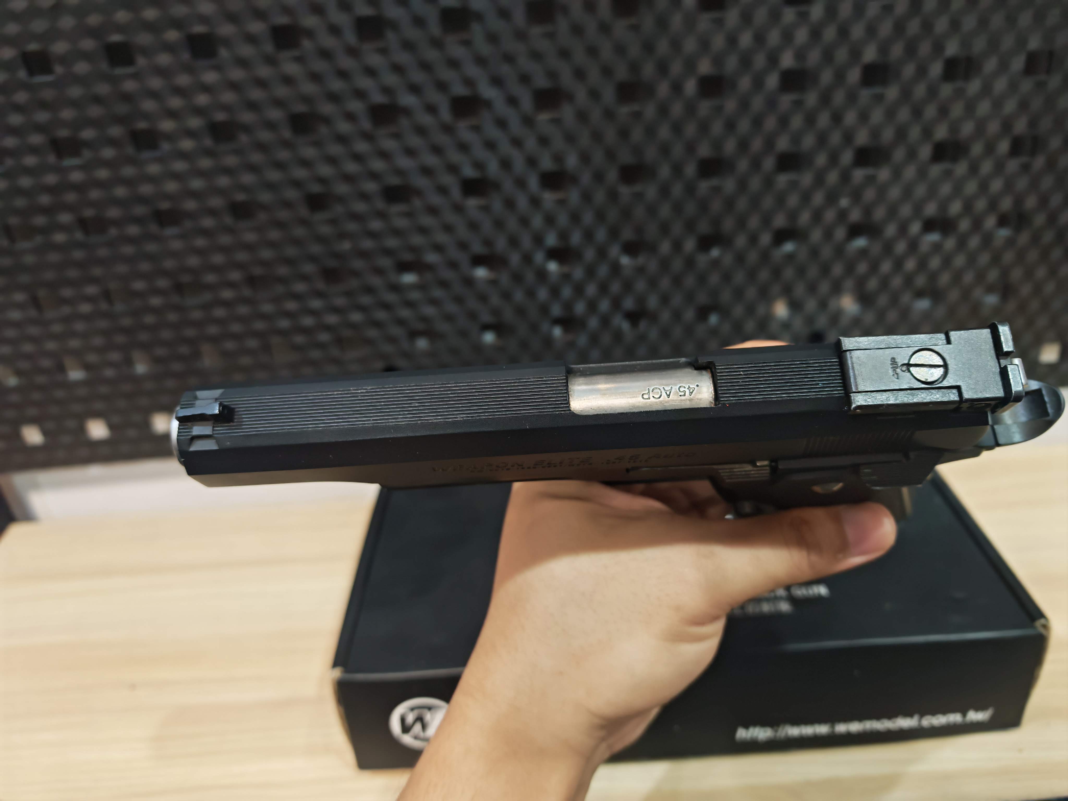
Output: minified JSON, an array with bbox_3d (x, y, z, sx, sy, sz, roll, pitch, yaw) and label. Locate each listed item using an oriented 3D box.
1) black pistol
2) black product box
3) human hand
[{"bbox_3d":[0.027,0.021,0.230,0.221,0.139,0.037,-4,68,1],"label":"black pistol"},{"bbox_3d":[0.053,0.071,0.338,0.249,0.050,0.162,-5,27,1],"label":"black product box"},{"bbox_3d":[0.037,0.051,0.219,0.110,0.087,0.165,10,55,27],"label":"human hand"}]

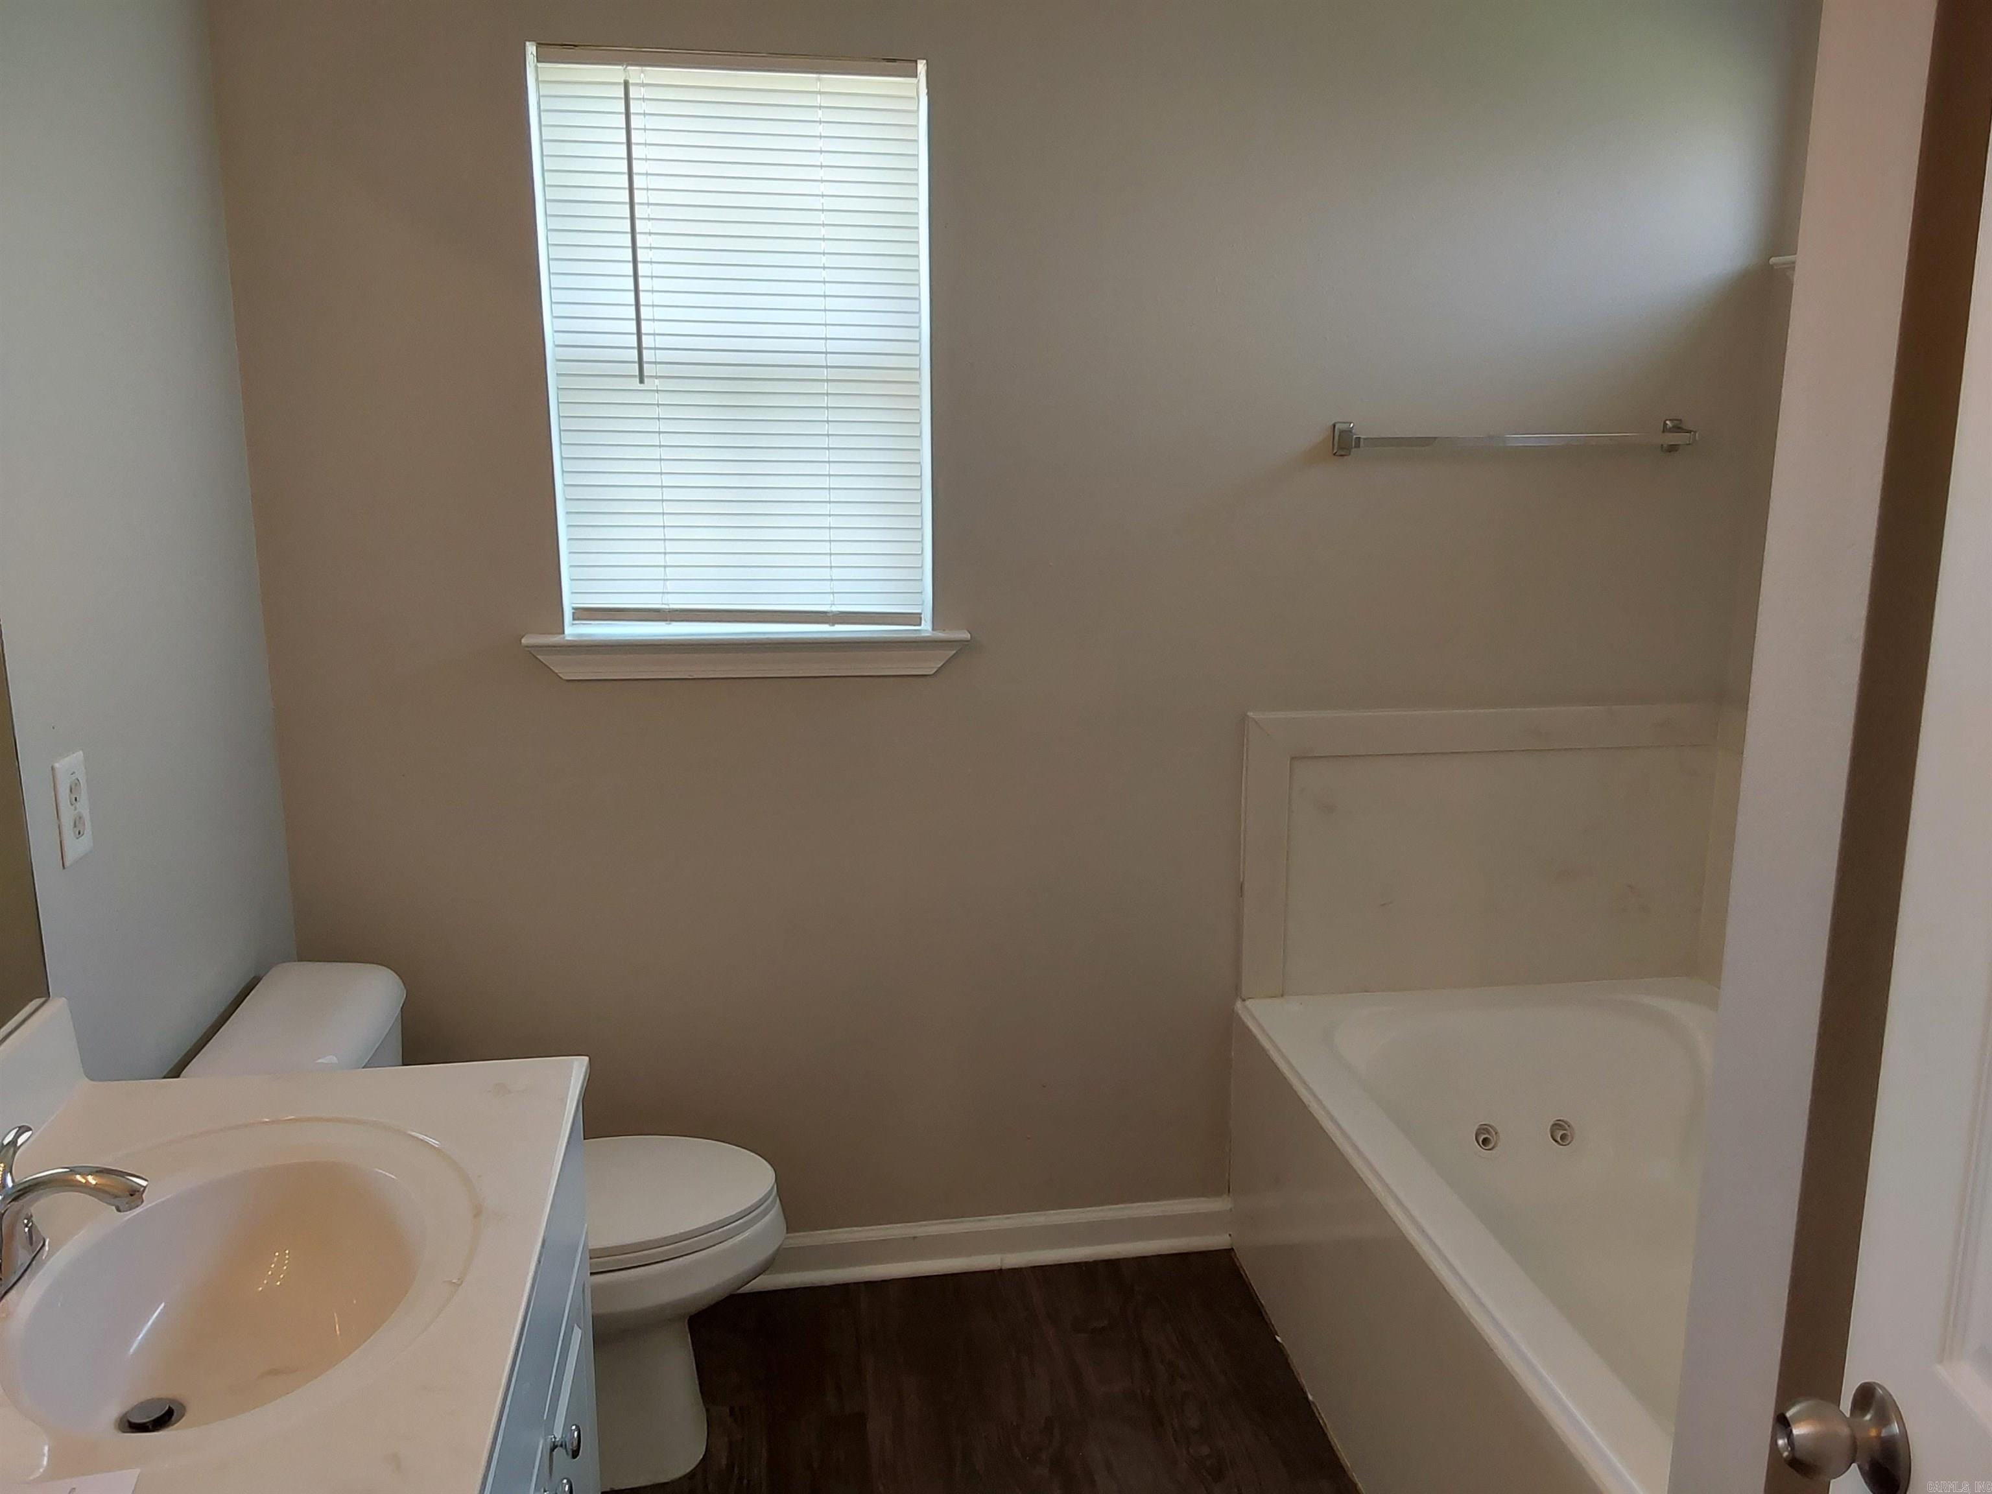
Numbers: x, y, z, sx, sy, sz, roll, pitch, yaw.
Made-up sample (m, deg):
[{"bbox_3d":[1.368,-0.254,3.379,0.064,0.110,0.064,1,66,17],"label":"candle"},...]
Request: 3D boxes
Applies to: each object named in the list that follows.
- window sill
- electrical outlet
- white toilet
[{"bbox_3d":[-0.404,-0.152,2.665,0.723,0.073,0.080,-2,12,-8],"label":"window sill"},{"bbox_3d":[-1.042,0.070,1.815,0.007,0.115,0.072,-2,12,-8],"label":"electrical outlet"},{"bbox_3d":[-0.692,0.716,2.377,0.757,0.720,0.456,-2,12,-8],"label":"white toilet"}]

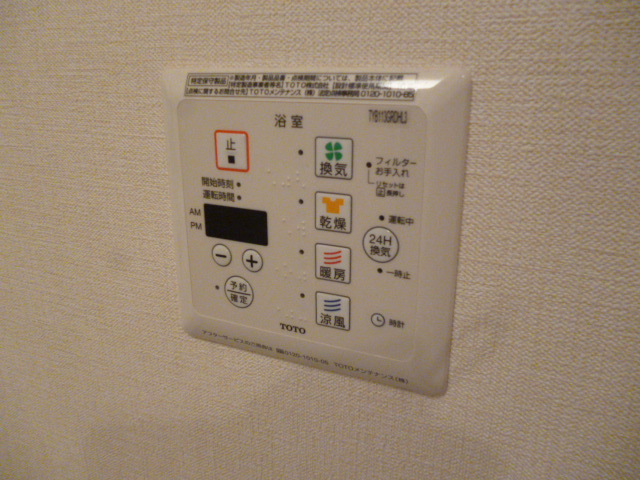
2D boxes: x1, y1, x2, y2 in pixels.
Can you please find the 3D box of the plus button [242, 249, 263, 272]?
[{"bbox_3d":[-0.027,0.008,0.208,0.010,0.010,0.002,8,19,23],"label":"plus button"}]

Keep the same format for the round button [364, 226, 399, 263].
[{"bbox_3d":[0.021,0.002,0.182,0.014,0.014,0.002,8,19,23],"label":"round button"}]

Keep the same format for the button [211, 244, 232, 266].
[{"bbox_3d":[-0.041,0.006,0.214,0.010,0.010,0.002,8,19,23],"label":"button"}]

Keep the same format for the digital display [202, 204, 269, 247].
[{"bbox_3d":[-0.034,-0.006,0.206,0.030,0.014,0.002,8,19,23],"label":"digital display"}]

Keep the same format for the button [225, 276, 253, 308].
[{"bbox_3d":[-0.034,0.022,0.215,0.014,0.014,0.002,8,19,23],"label":"button"}]

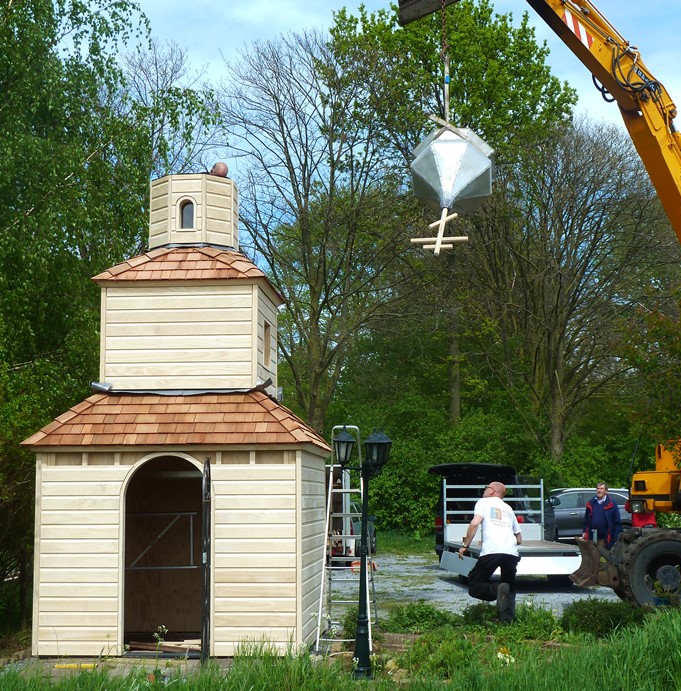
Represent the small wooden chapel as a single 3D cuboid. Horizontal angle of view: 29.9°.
[{"bbox_3d":[-1.636,0.692,14.126,2.921,5.072,2.731,-1,-7,4],"label":"small wooden chapel"}]

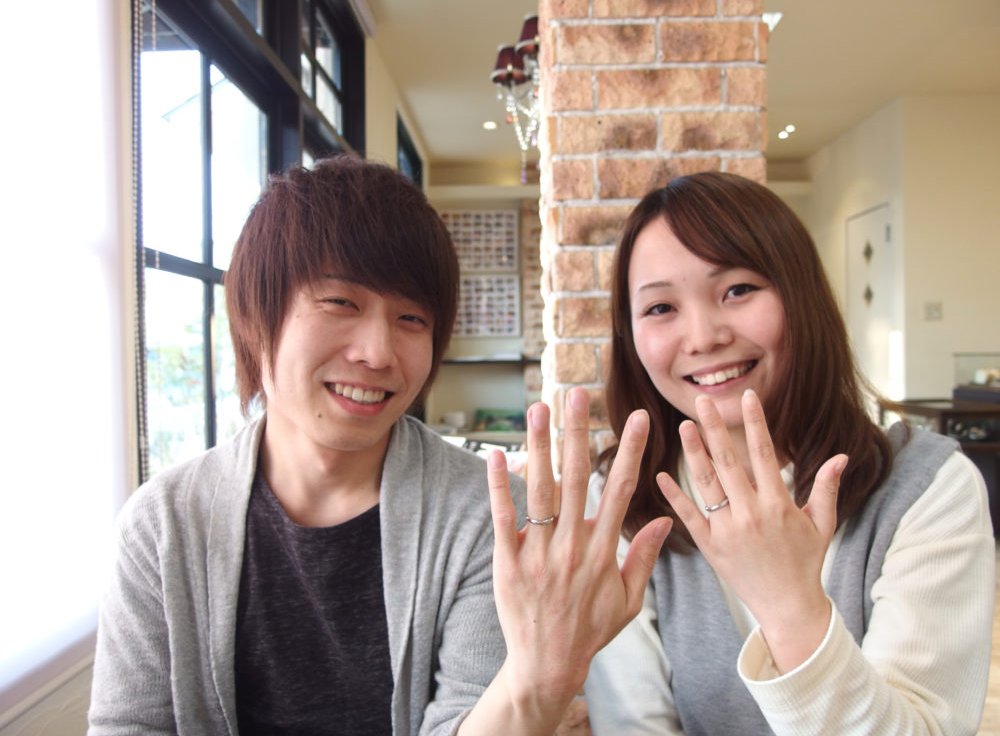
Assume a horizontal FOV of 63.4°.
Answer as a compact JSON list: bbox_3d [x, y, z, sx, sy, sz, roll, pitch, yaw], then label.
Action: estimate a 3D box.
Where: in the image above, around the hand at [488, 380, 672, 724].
[{"bbox_3d":[0.053,0.126,0.540,0.122,0.225,0.065,5,6,0],"label":"hand"}]

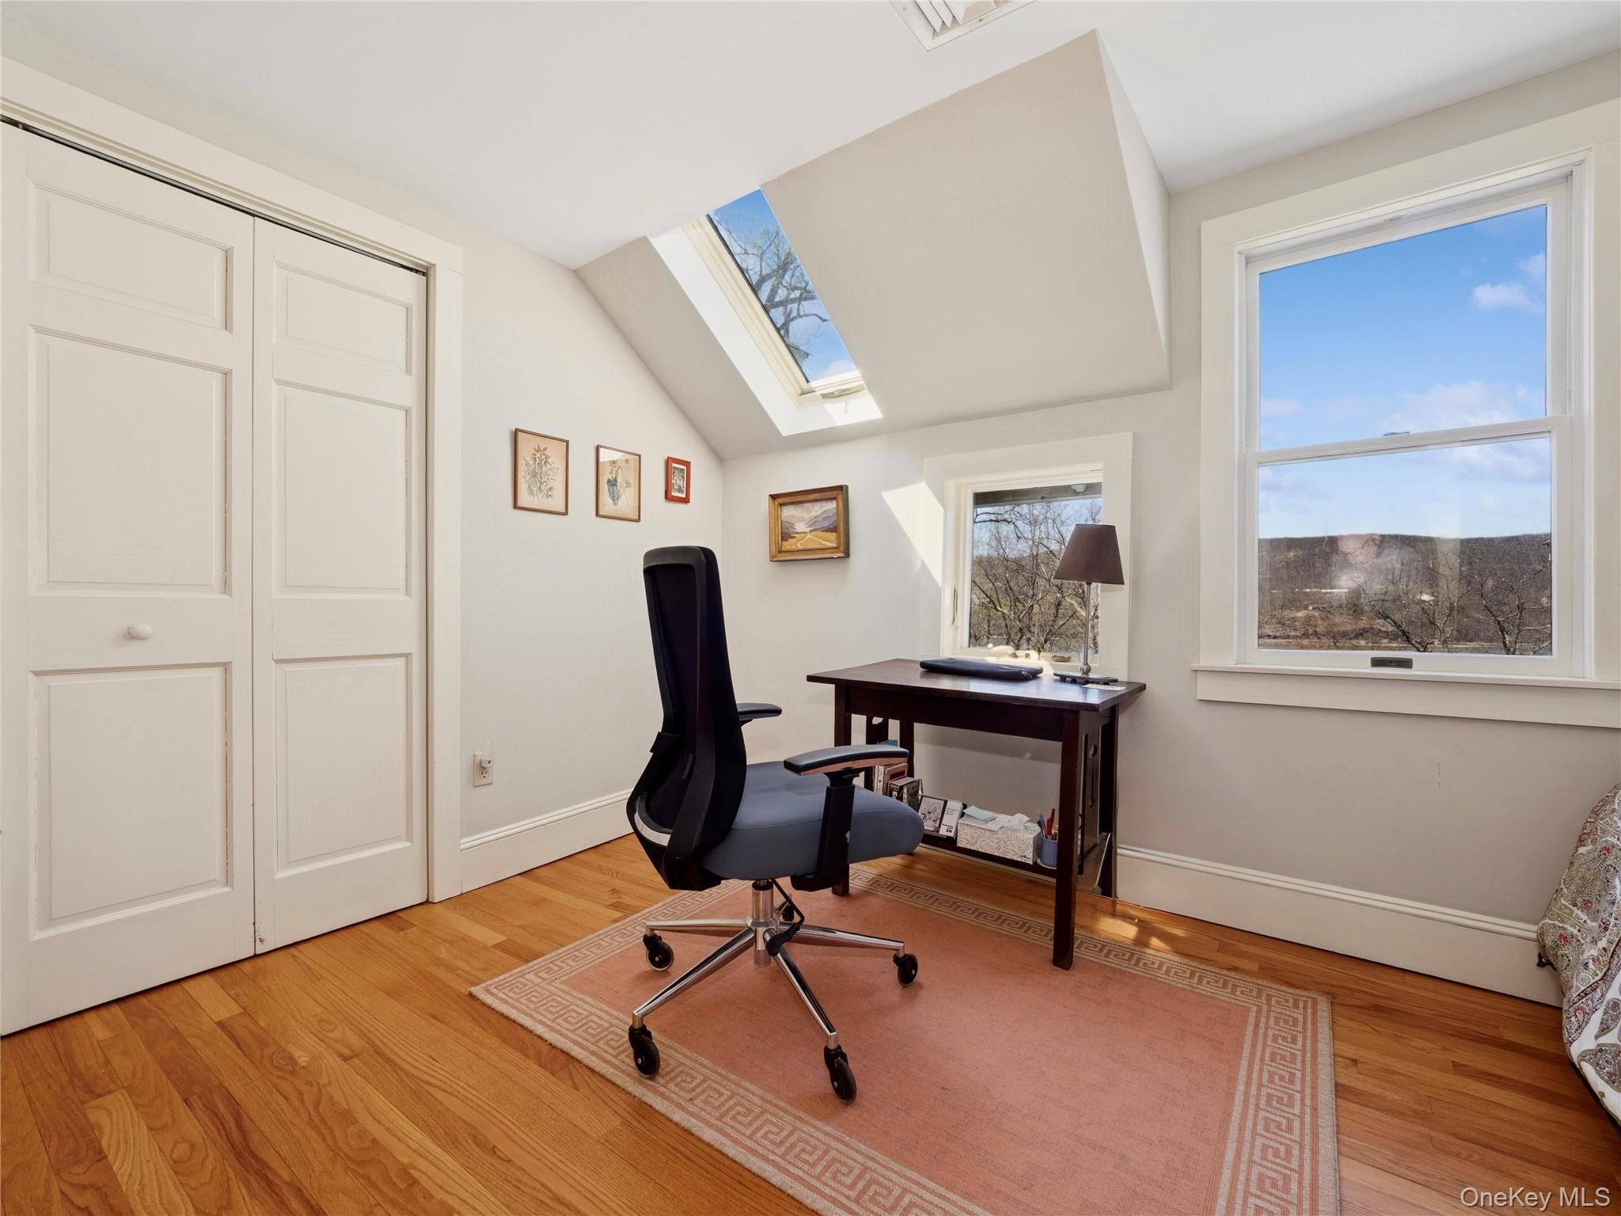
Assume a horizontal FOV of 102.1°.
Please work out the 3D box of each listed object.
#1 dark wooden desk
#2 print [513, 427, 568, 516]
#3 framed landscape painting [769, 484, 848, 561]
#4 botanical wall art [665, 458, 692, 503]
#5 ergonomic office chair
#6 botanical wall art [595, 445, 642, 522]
[{"bbox_3d":[0.543,0.609,2.191,0.946,0.739,0.591,0,0,37],"label":"dark wooden desk"},{"bbox_3d":[-1.021,-0.511,2.495,0.018,0.295,0.223,0,0,36],"label":"print"},{"bbox_3d":[-0.011,-0.371,2.962,0.419,0.315,0.037,0,0,36],"label":"framed landscape painting"},{"bbox_3d":[-0.616,-0.590,3.047,0.017,0.197,0.148,0,0,36],"label":"botanical wall art"},{"bbox_3d":[-0.088,0.420,1.669,0.729,1.118,0.729,0,0,-23],"label":"ergonomic office chair"},{"bbox_3d":[-0.812,-0.519,2.780,0.018,0.293,0.227,0,0,36],"label":"botanical wall art"}]

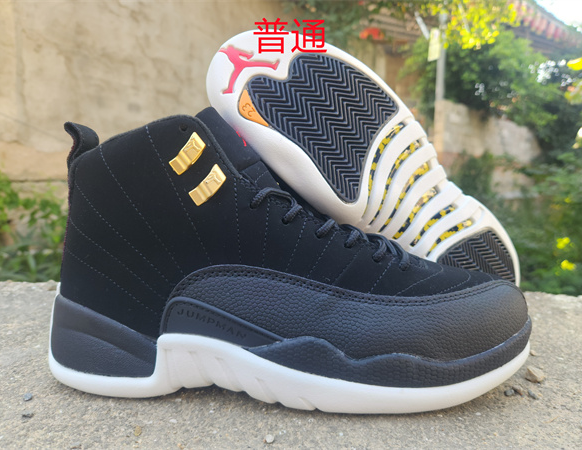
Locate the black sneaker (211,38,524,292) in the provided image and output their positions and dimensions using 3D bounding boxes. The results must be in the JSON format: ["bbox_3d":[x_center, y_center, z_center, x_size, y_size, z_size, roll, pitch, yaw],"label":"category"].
[{"bbox_3d":[0.058,-0.045,0.383,0.300,0.112,0.162,39,-1,-7],"label":"black sneaker"}]

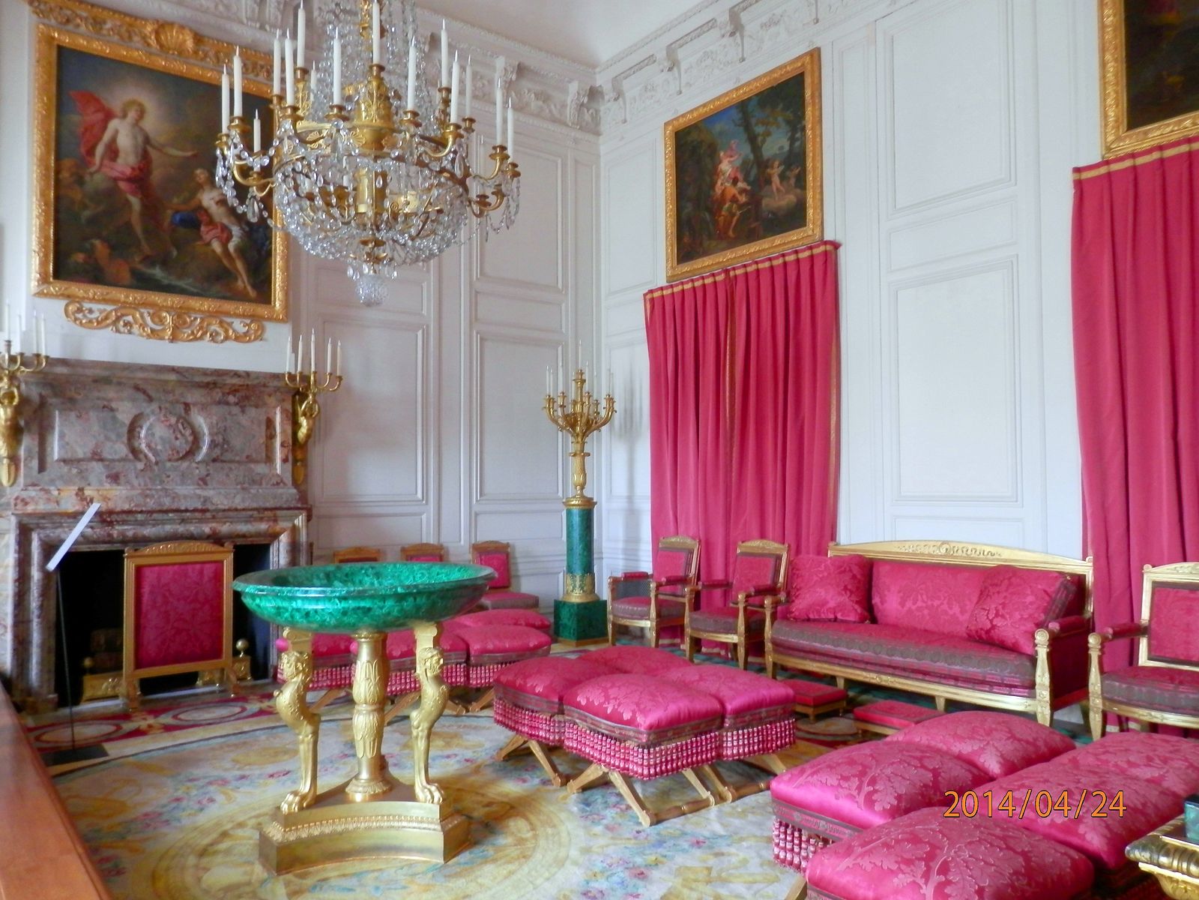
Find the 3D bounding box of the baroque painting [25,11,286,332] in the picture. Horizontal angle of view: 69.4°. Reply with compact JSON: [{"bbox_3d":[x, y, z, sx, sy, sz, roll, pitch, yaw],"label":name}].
[{"bbox_3d":[-3.331,-2.065,6.724,1.774,1.986,0.110,1,-2,-37],"label":"baroque painting"}]

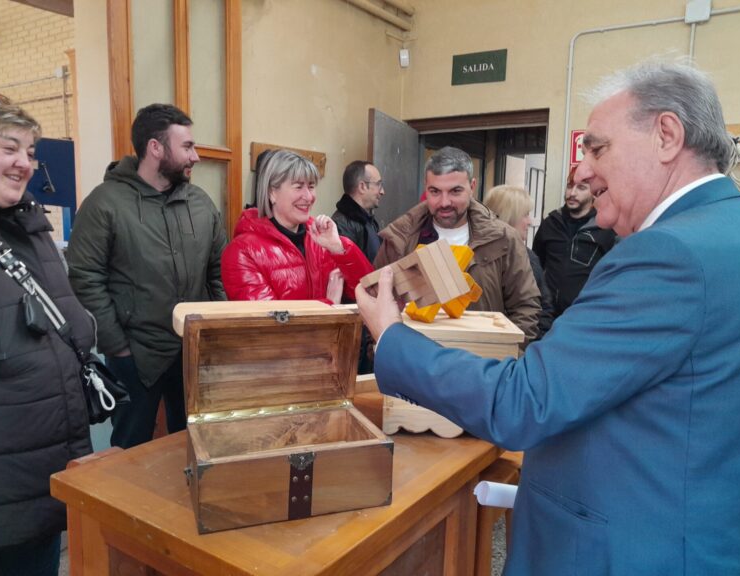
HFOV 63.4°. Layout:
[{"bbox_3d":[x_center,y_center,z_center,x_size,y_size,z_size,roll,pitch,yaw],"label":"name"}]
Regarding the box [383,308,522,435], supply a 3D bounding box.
[{"bbox_3d":[0.208,0.220,1.633,0.340,0.267,0.345,1,6,3],"label":"box"}]

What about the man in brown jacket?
[{"bbox_3d":[0.277,0.381,2.003,0.540,1.710,0.350,2,6,7],"label":"man in brown jacket"}]

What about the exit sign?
[{"bbox_3d":[0.687,-1.383,3.769,0.350,0.187,0.012,4,7,28],"label":"exit sign"}]

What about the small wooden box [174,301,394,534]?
[{"bbox_3d":[-0.173,0.223,1.185,0.352,0.343,0.305,-1,6,-21],"label":"small wooden box"}]

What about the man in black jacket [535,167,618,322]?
[{"bbox_3d":[1.067,0.243,3.146,0.490,1.770,0.300,5,7,32],"label":"man in black jacket"}]

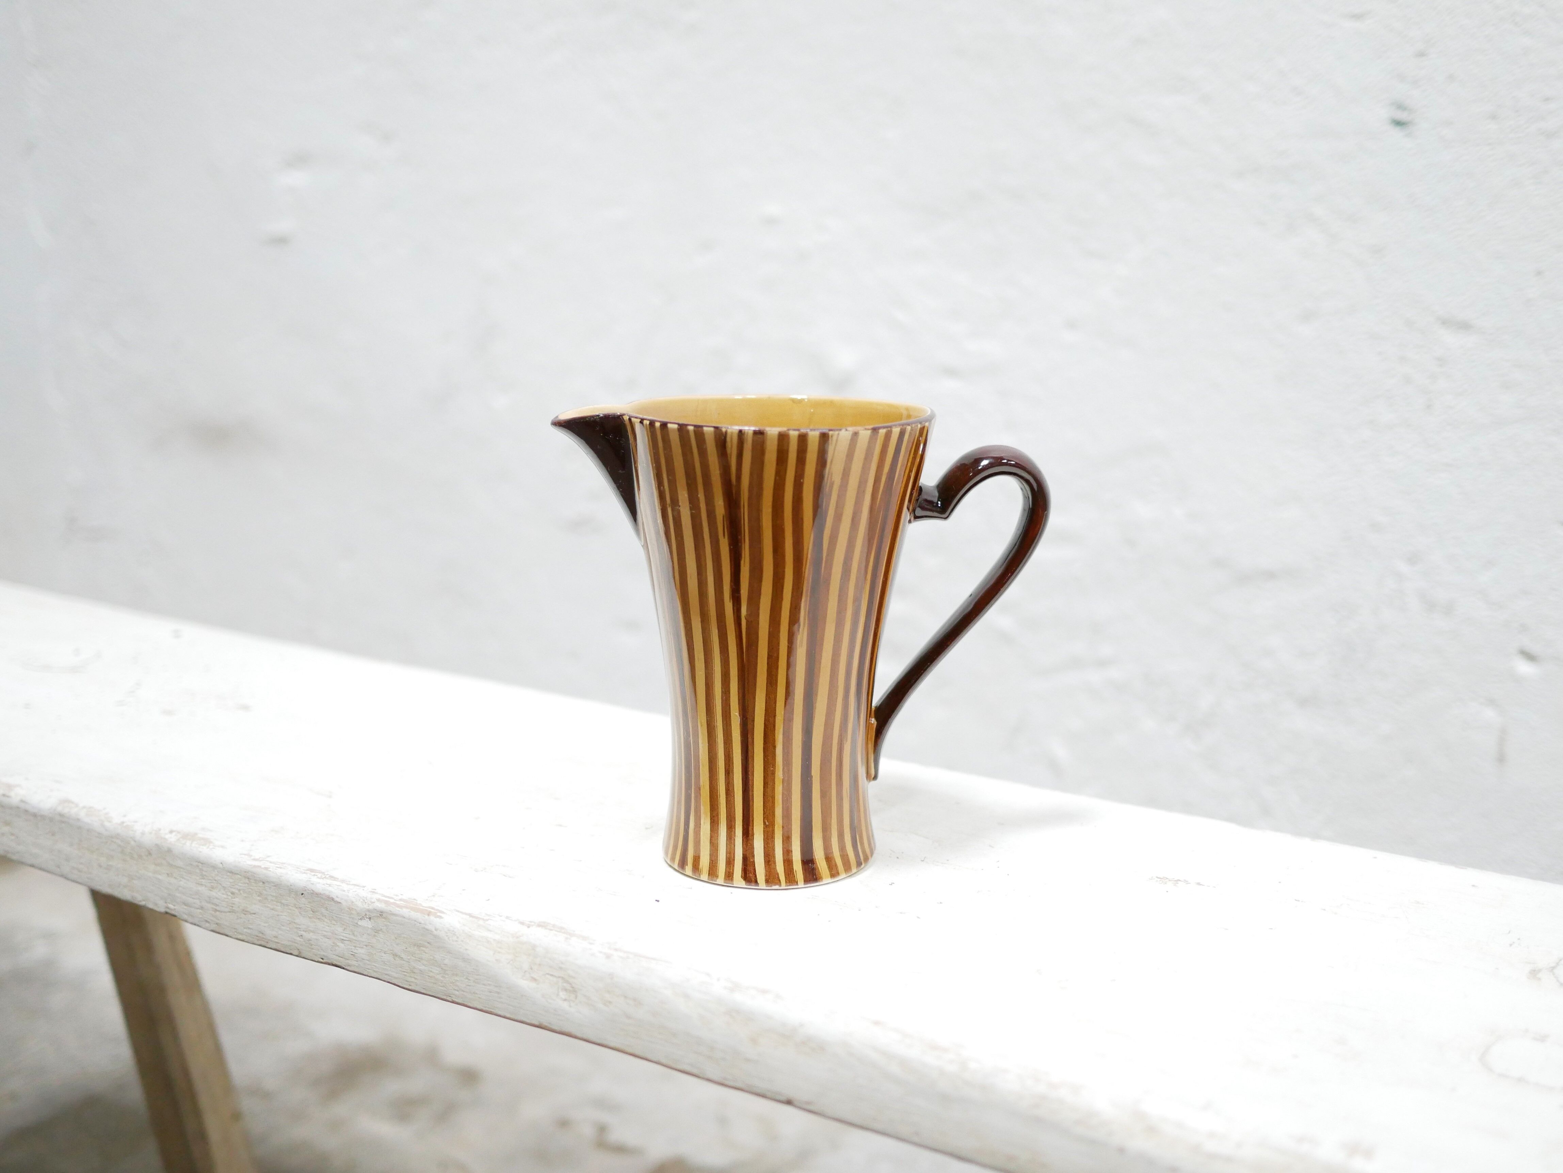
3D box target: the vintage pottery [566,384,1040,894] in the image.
[{"bbox_3d":[0.008,0.021,0.760,0.205,0.190,0.133,0,12,-7],"label":"vintage pottery"}]

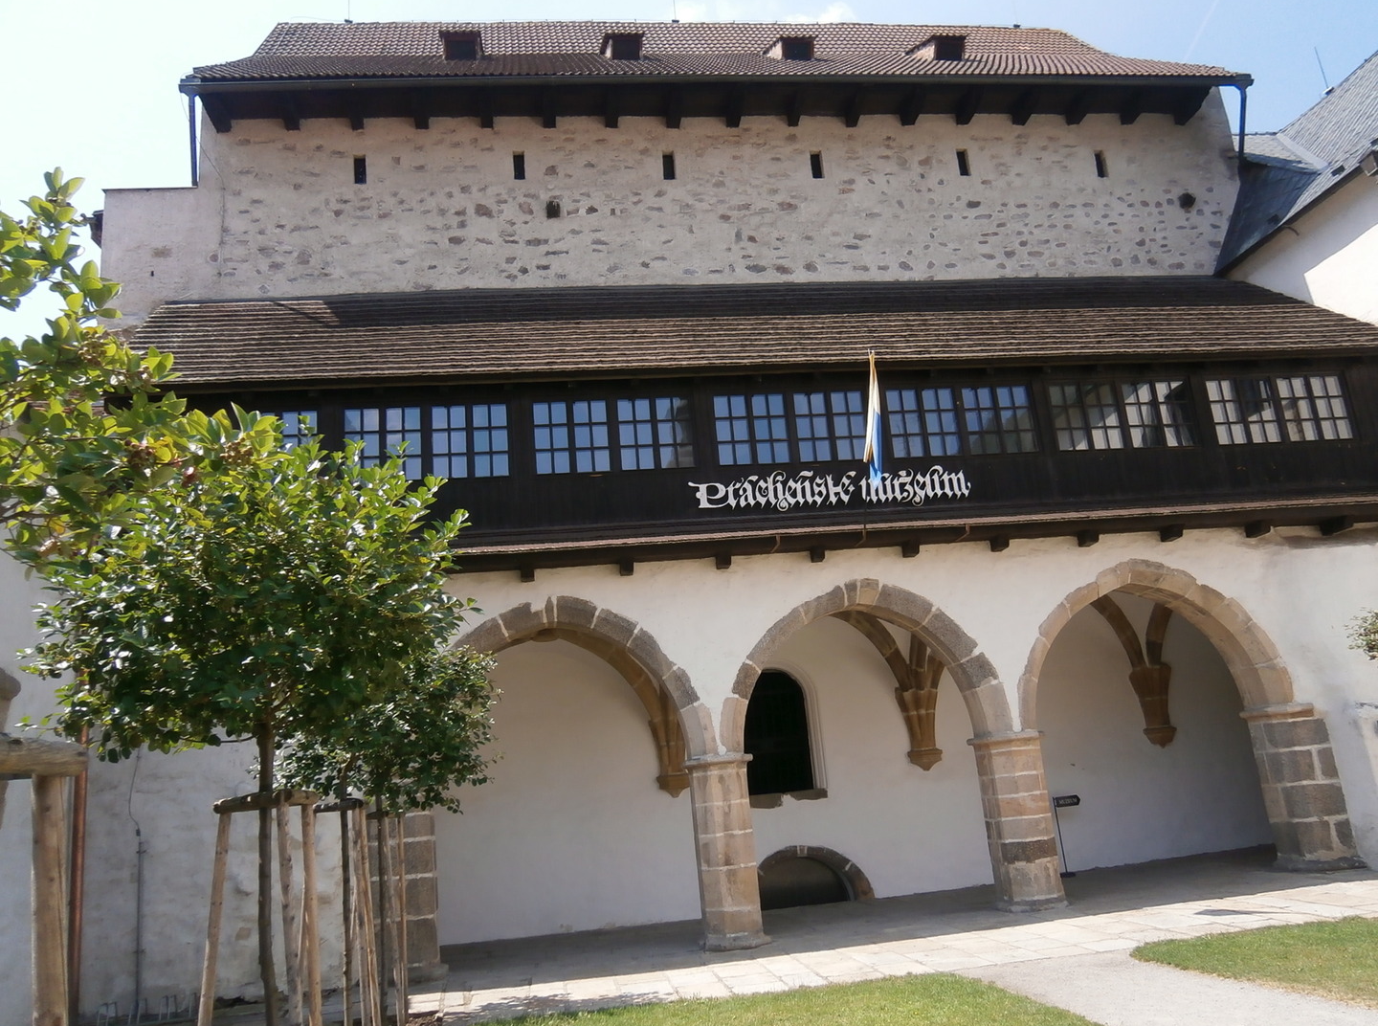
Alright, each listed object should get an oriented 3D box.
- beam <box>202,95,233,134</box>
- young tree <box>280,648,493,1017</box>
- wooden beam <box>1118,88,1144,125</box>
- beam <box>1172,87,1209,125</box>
[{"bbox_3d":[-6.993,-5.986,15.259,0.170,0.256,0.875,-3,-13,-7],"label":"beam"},{"bbox_3d":[-2.910,3.023,9.986,1.950,3.586,1.950,-3,-12,-9],"label":"young tree"},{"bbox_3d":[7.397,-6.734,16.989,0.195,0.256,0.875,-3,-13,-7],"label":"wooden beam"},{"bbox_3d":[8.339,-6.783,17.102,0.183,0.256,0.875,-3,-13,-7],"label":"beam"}]

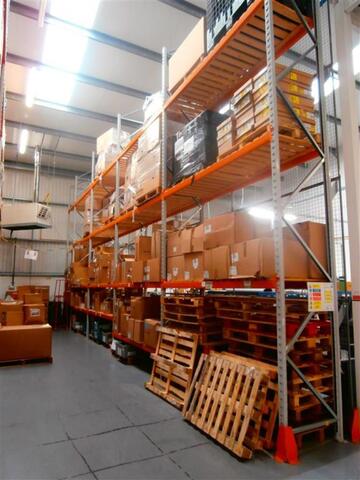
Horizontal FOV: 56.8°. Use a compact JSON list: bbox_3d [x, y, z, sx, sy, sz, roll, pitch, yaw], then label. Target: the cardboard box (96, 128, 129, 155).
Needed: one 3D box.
[{"bbox_3d":[-2.062,-2.960,10.271,0.550,0.500,1.000,6,-10,-40],"label":"cardboard box"}]

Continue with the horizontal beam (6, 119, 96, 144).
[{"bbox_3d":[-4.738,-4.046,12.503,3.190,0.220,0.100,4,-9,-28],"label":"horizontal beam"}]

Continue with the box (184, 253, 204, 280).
[{"bbox_3d":[0.478,0.403,5.012,0.620,0.410,0.550,4,-9,-28],"label":"box"}]

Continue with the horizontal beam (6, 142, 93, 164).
[{"bbox_3d":[-5.653,-3.856,14.678,3.750,0.220,0.120,4,-9,-28],"label":"horizontal beam"}]

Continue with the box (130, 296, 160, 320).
[{"bbox_3d":[-0.718,1.458,7.172,0.450,0.460,0.520,6,-10,-38],"label":"box"}]

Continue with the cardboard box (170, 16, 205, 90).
[{"bbox_3d":[0.499,-3.061,5.846,0.940,0.620,1.180,4,-9,-28],"label":"cardboard box"}]

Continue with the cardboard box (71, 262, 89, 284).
[{"bbox_3d":[-3.776,1.291,12.759,0.620,0.790,0.650,4,-9,-28],"label":"cardboard box"}]

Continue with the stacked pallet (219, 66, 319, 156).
[{"bbox_3d":[1.129,-1.549,4.413,0.900,0.830,0.990,4,-9,-28],"label":"stacked pallet"}]

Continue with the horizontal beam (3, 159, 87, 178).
[{"bbox_3d":[-6.345,-3.386,16.177,4.000,0.320,0.220,4,-9,-28],"label":"horizontal beam"}]

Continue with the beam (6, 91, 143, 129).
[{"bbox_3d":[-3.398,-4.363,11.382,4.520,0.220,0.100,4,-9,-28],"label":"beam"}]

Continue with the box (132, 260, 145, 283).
[{"bbox_3d":[-0.574,0.659,6.939,0.600,0.440,0.550,4,-9,-28],"label":"box"}]

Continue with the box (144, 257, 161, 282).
[{"bbox_3d":[-0.336,0.607,6.490,0.420,0.420,0.670,4,-9,-28],"label":"box"}]

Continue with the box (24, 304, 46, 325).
[{"bbox_3d":[-3.507,1.786,7.995,0.470,0.490,0.500,4,-9,-28],"label":"box"}]

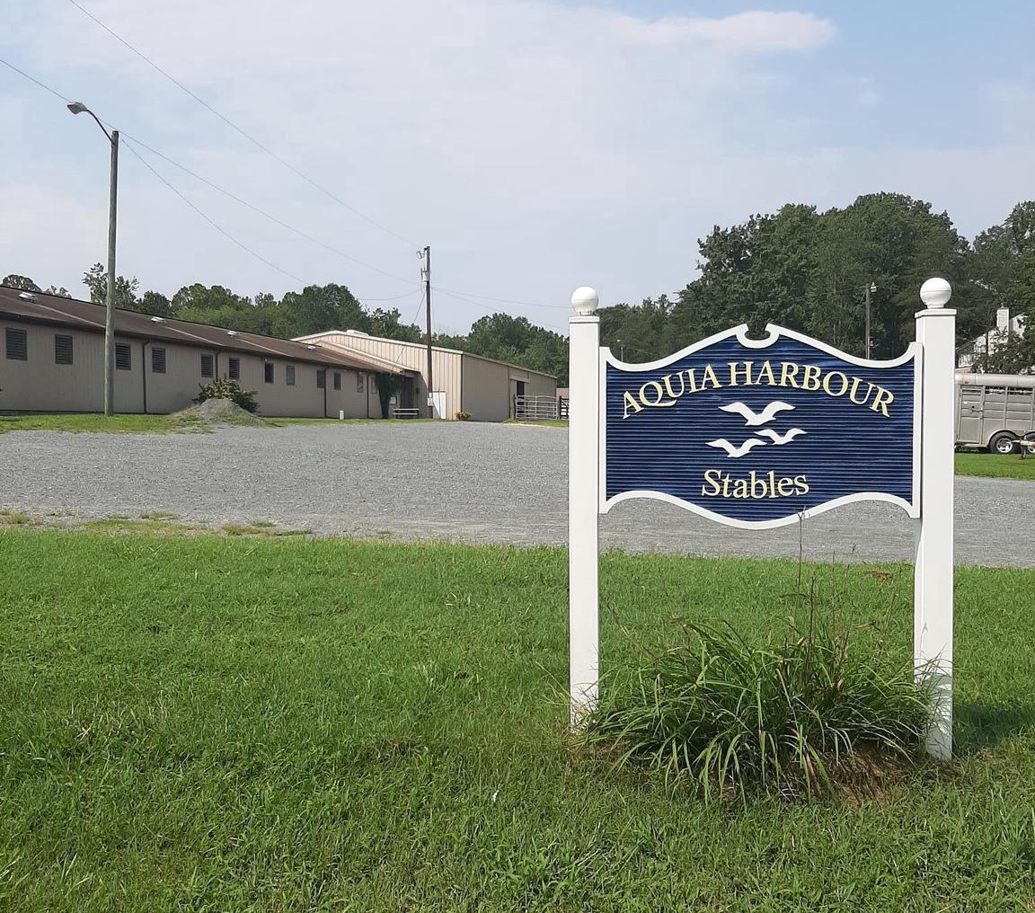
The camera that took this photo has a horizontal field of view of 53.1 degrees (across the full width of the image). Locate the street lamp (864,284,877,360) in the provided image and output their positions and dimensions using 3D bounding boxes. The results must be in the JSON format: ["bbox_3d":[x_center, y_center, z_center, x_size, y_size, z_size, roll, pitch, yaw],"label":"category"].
[{"bbox_3d":[18.759,-5.118,54.871,0.600,8.352,0.300,0,1,11],"label":"street lamp"}]

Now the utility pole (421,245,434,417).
[{"bbox_3d":[-5.702,-7.924,65.724,0.750,10.984,0.550,-1,2,-45],"label":"utility pole"}]

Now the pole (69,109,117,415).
[{"bbox_3d":[-12.031,-5.443,29.276,0.360,8.550,1.750,2,1,29],"label":"pole"}]

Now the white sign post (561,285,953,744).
[{"bbox_3d":[1.089,0.262,4.718,1.691,2.103,0.140,0,1,9],"label":"white sign post"}]

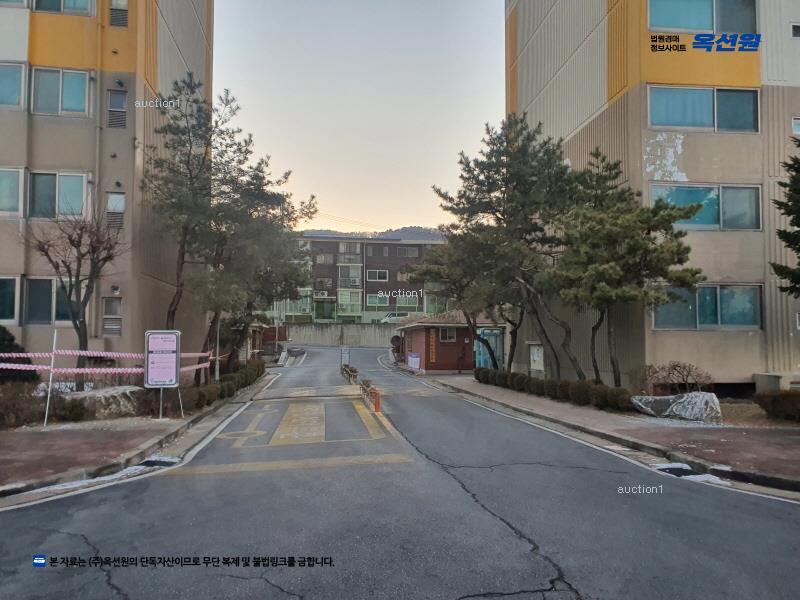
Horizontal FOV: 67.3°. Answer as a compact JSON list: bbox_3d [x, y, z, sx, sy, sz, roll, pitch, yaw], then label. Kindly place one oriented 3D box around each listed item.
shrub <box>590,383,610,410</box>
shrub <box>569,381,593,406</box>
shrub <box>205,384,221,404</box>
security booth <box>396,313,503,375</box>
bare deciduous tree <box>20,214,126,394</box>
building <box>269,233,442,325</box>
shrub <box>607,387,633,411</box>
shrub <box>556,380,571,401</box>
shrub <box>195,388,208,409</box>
[{"bbox_3d":[4.764,2.305,14.350,0.540,0.560,0.550,1,-4,-8],"label":"shrub"},{"bbox_3d":[4.265,2.205,14.200,0.570,0.580,0.570,1,-4,-16],"label":"shrub"},{"bbox_3d":[-4.805,2.422,15.400,0.470,0.500,0.500,1,-4,-8],"label":"shrub"},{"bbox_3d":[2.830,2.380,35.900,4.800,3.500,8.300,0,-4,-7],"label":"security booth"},{"bbox_3d":[-7.031,0.141,13.000,2.250,3.950,2.200,1,-4,-7],"label":"bare deciduous tree"},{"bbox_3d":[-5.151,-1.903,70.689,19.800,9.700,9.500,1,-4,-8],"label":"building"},{"bbox_3d":[4.785,2.154,13.100,0.560,0.510,0.560,1,-4,-16],"label":"shrub"},{"bbox_3d":[4.146,2.282,15.100,0.530,0.520,0.500,1,-4,-16],"label":"shrub"},{"bbox_3d":[-4.724,2.344,14.300,0.450,0.480,0.480,1,-4,-8],"label":"shrub"}]

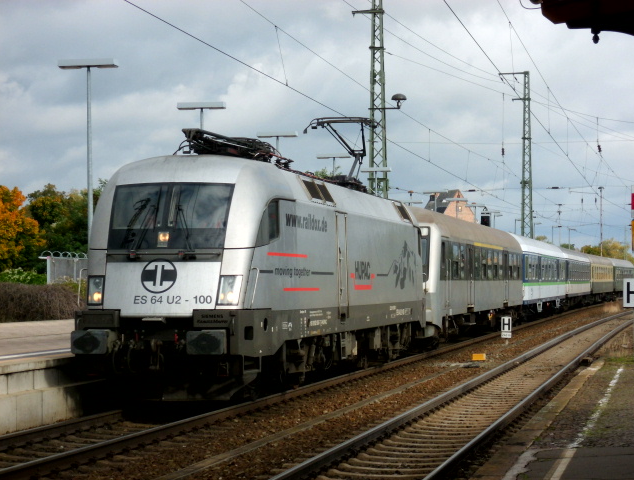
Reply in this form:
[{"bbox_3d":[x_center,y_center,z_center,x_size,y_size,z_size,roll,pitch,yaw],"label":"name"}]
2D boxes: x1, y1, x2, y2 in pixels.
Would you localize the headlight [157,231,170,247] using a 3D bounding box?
[{"bbox_3d":[-2.300,-0.025,26.251,0.170,0.240,0.130,-1,-1,12],"label":"headlight"}]

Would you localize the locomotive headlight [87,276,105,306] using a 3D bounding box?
[{"bbox_3d":[-3.316,0.765,26.405,0.265,0.450,0.160,-1,-2,20],"label":"locomotive headlight"}]

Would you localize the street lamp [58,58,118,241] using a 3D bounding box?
[{"bbox_3d":[-5.173,-0.974,39.745,1.340,6.230,0.300,-1,-1,12],"label":"street lamp"}]

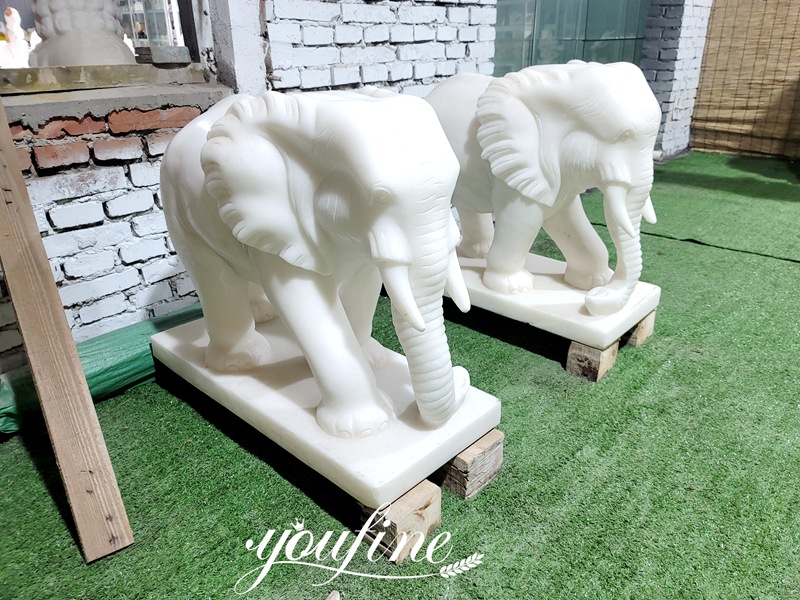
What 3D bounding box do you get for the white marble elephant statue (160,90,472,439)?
[{"bbox_3d":[-0.179,-0.115,1.121,0.725,0.575,0.315,20,32,39],"label":"white marble elephant statue"}]

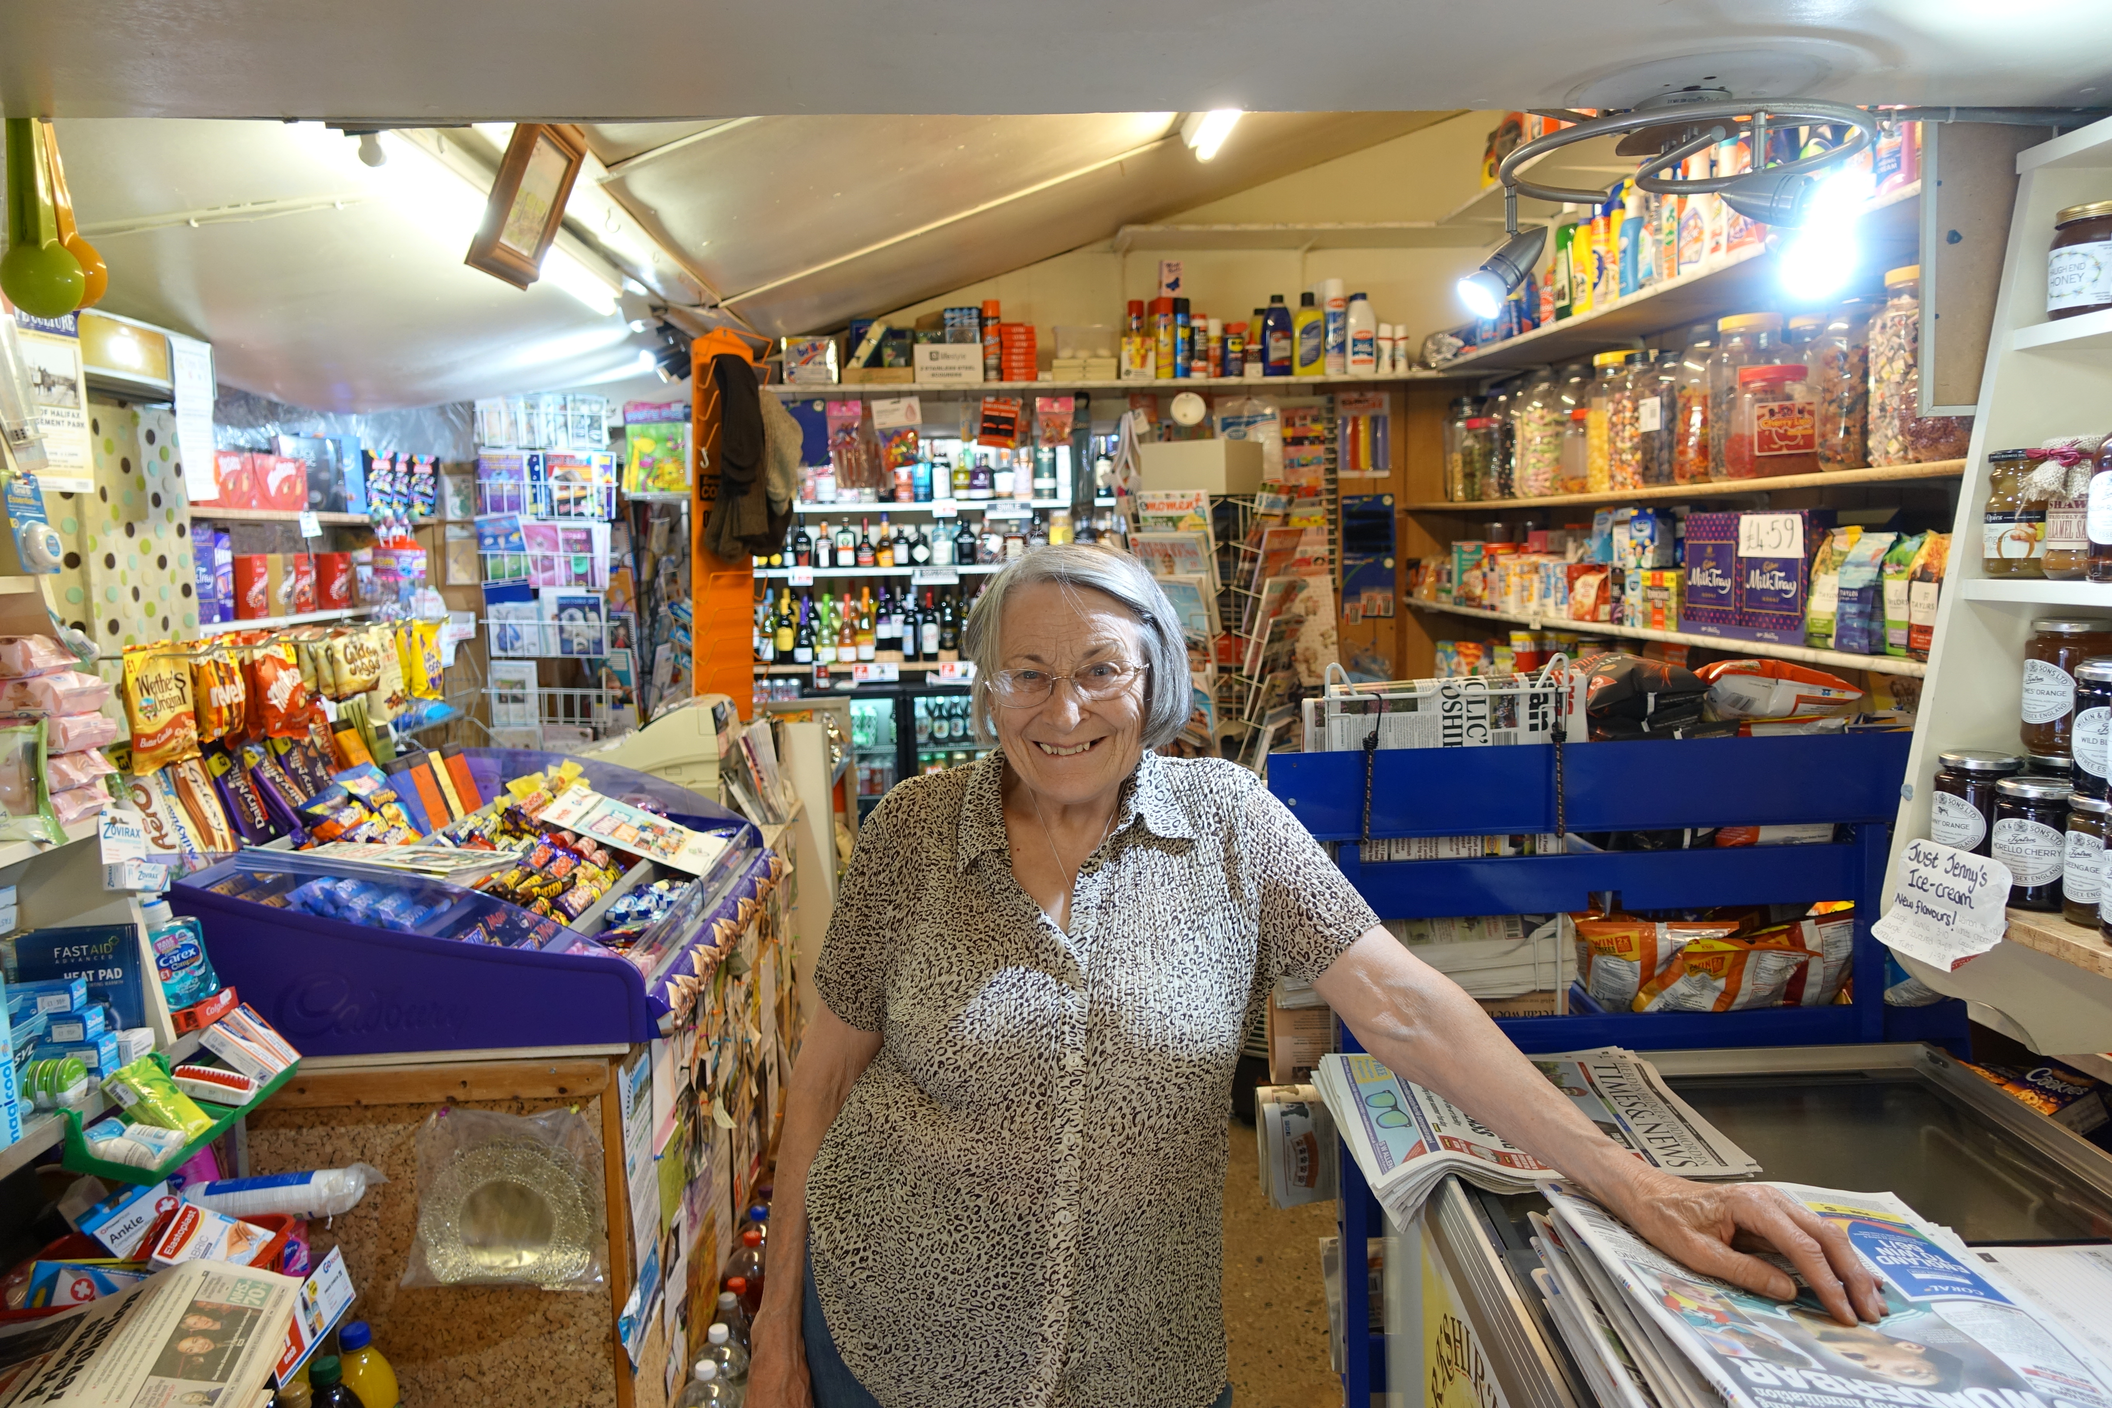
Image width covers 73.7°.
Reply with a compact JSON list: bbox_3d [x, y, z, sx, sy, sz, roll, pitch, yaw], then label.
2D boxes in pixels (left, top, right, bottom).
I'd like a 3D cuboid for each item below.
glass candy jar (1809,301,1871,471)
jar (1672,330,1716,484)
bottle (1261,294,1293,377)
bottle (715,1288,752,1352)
[{"bbox_3d":[1.194,-0.475,2.057,0.130,0.270,0.130,-1,7,0],"label":"glass candy jar"},{"bbox_3d":[1.171,-0.526,2.494,0.130,0.270,0.130,-1,7,0],"label":"jar"},{"bbox_3d":[0.620,-1.033,3.950,0.081,0.230,0.060,-2,6,-3],"label":"bottle"},{"bbox_3d":[-0.534,1.125,2.329,0.090,0.315,0.090,-1,7,-3],"label":"bottle"}]

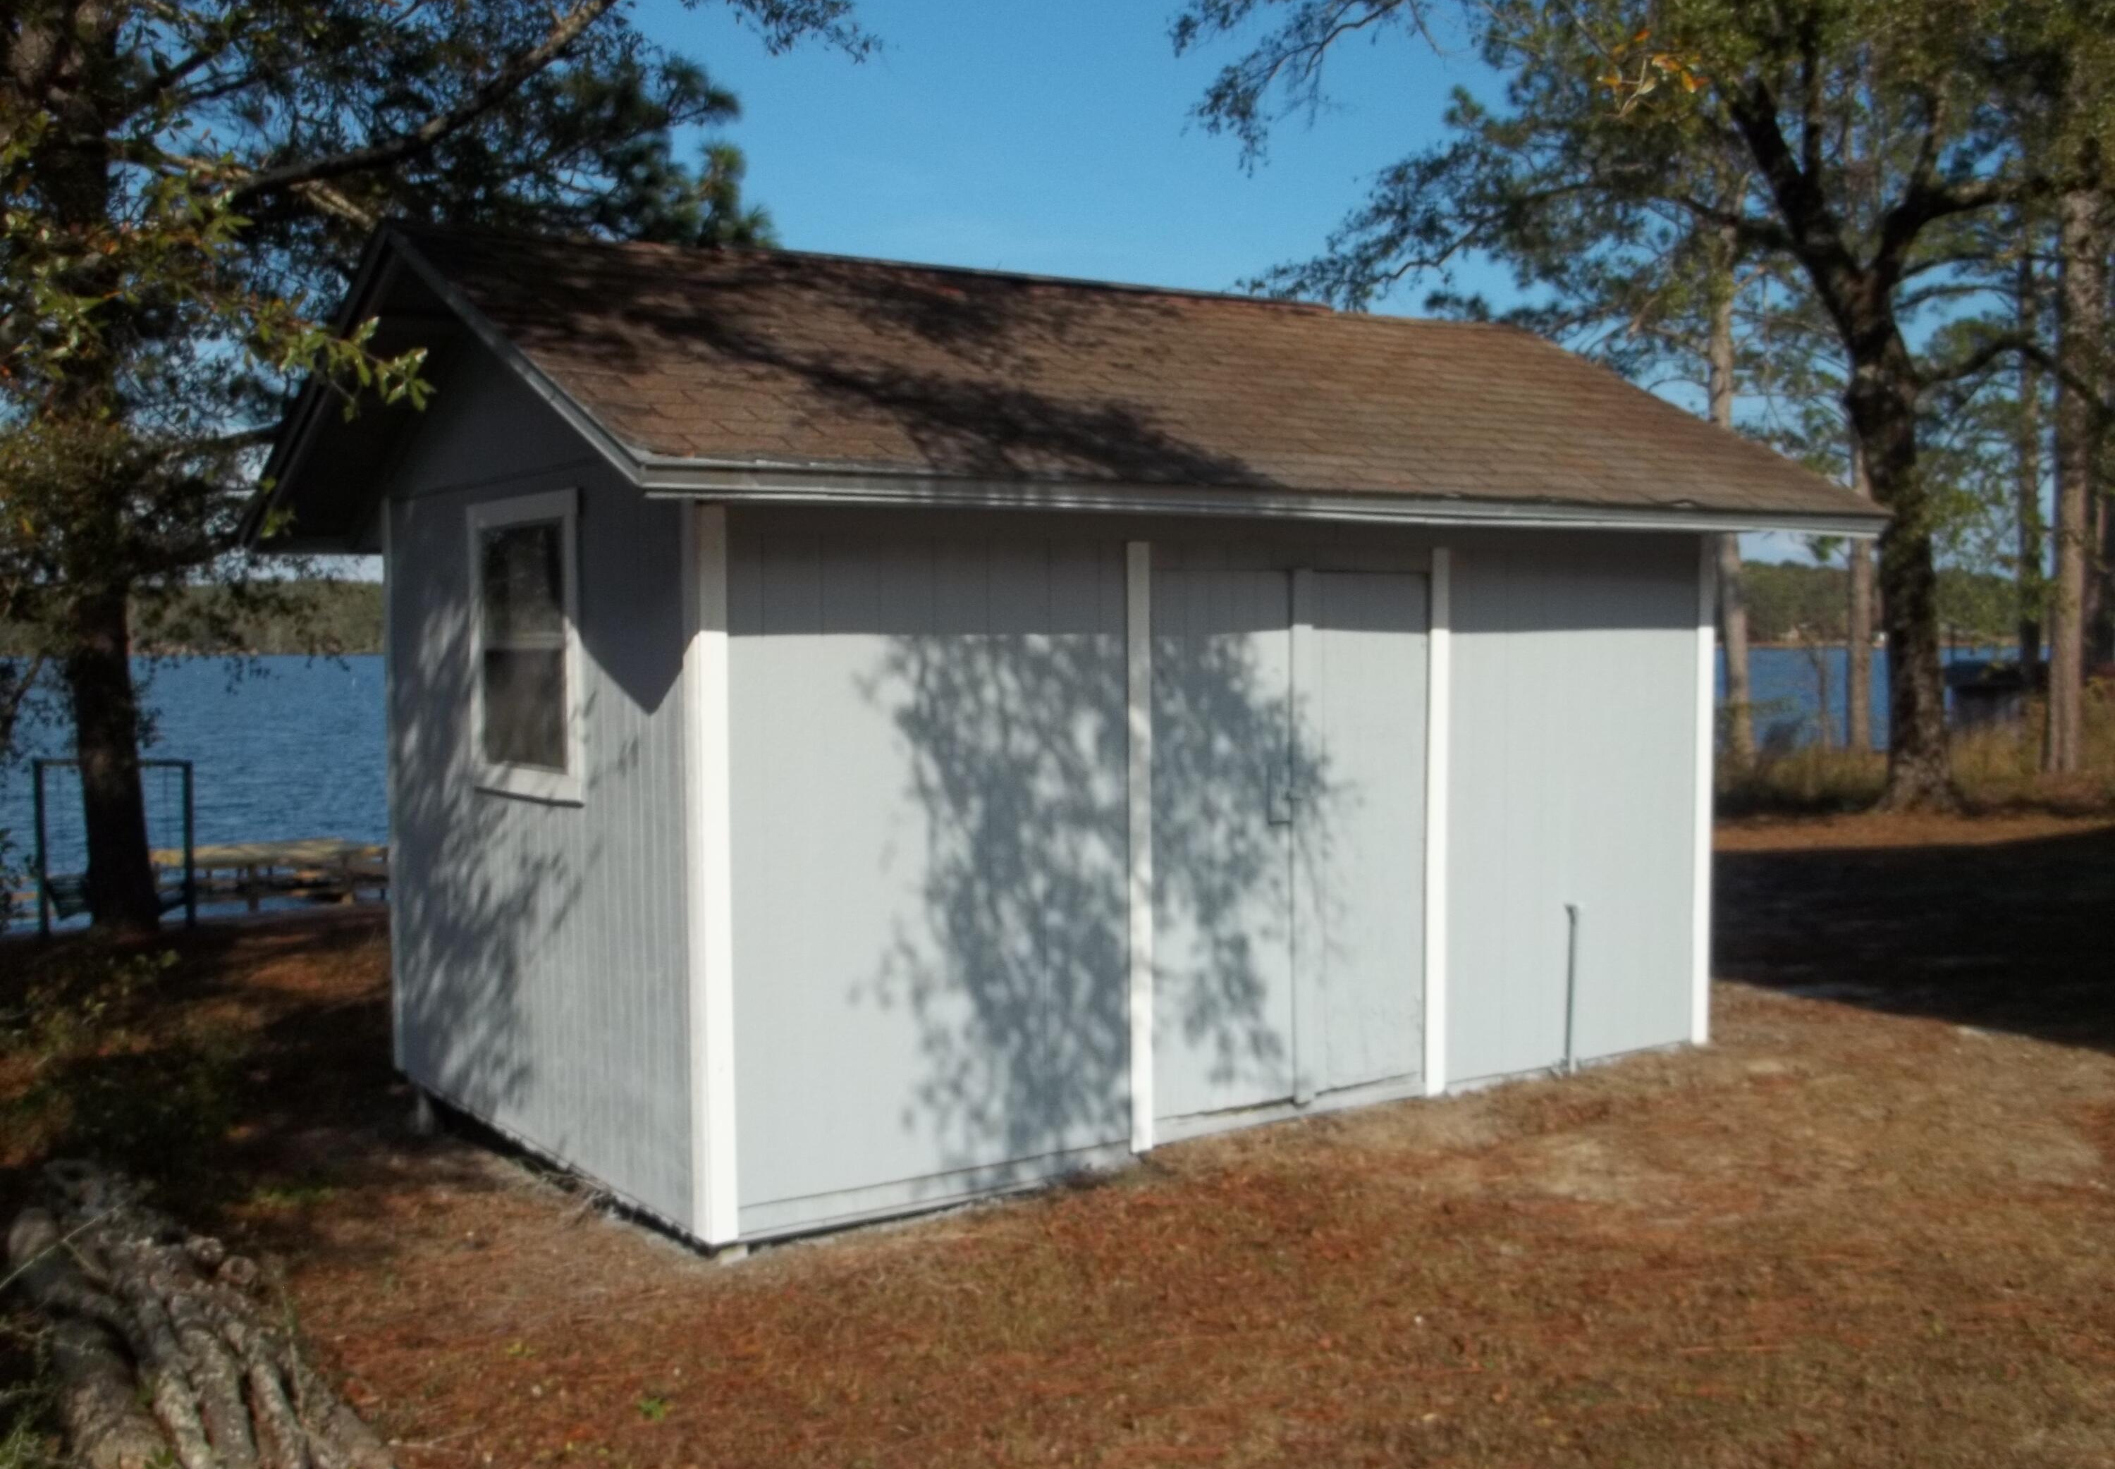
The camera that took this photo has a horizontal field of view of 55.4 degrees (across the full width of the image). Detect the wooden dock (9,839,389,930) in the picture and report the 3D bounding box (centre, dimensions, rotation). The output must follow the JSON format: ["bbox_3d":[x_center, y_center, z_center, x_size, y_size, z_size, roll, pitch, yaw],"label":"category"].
[{"bbox_3d":[-13.644,2.366,33.000,6.300,1.200,3.000,-1,3,-17],"label":"wooden dock"}]

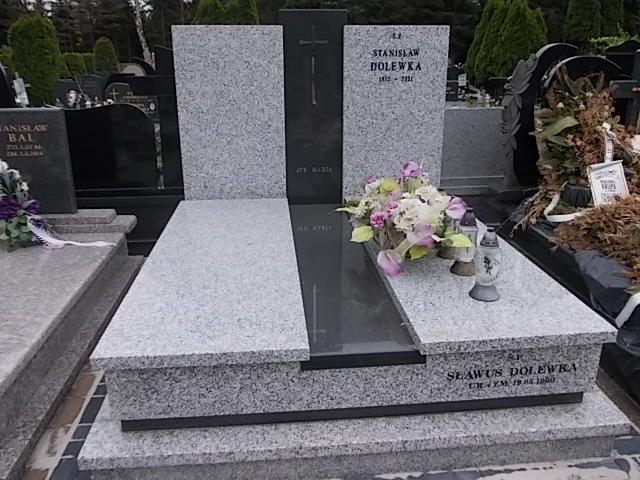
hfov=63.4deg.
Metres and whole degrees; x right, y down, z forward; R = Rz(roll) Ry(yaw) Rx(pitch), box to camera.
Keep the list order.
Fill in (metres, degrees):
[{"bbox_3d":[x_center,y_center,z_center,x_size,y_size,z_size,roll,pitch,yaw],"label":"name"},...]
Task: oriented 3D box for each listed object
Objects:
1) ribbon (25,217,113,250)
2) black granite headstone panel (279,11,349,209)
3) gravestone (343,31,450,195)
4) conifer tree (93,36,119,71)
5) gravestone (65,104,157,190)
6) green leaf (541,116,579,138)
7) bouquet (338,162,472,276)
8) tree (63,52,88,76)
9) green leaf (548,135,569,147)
[{"bbox_3d":[-1.664,-0.059,3.466,0.535,0.200,0.180,-2,16,-5],"label":"ribbon"},{"bbox_3d":[-0.039,-0.846,3.414,0.418,1.218,0.120,-2,16,-5],"label":"black granite headstone panel"},{"bbox_3d":[0.486,-0.837,3.448,0.677,1.084,0.100,-2,16,-5],"label":"gravestone"},{"bbox_3d":[-6.000,-4.303,14.892,0.850,2.903,0.850,-2,16,-5],"label":"conifer tree"},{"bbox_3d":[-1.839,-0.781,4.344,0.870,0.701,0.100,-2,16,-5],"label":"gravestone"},{"bbox_3d":[1.599,-0.748,3.443,0.240,0.140,0.100,-2,16,-5],"label":"green leaf"},{"bbox_3d":[0.406,-0.150,2.531,0.580,0.424,0.500,-2,16,-5],"label":"bouquet"},{"bbox_3d":[-6.885,-4.070,14.868,0.800,2.480,0.800,-2,16,-5],"label":"tree"},{"bbox_3d":[1.589,-0.666,3.465,0.140,0.060,0.070,-2,16,-5],"label":"green leaf"}]

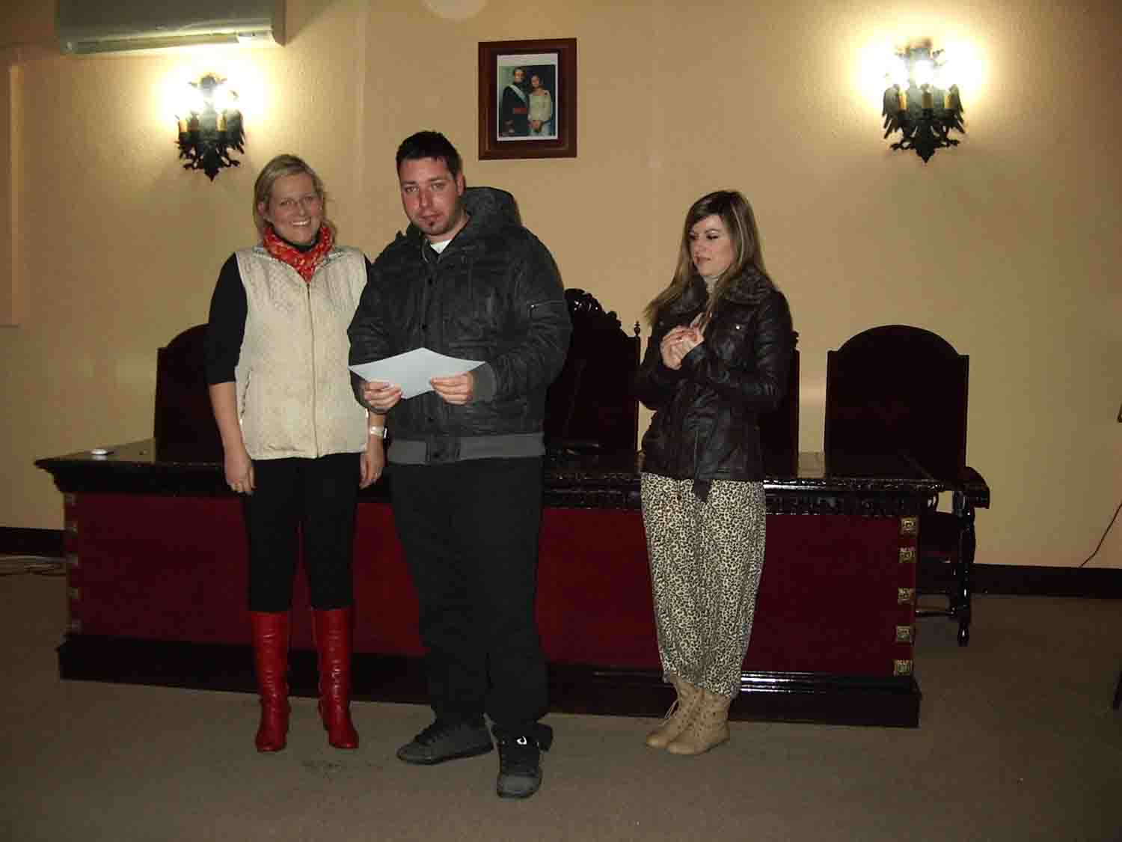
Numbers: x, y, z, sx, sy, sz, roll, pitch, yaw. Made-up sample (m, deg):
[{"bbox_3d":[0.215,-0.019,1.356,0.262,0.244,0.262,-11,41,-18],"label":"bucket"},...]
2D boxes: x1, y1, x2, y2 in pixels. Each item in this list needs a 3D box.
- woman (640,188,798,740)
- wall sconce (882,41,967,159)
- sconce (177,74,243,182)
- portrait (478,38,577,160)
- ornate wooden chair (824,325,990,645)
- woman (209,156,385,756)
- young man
[{"bbox_3d":[0.447,0.154,3.641,0.470,1.640,0.360,3,5,33],"label":"woman"},{"bbox_3d":[1.651,-1.445,5.610,0.360,0.535,0.200,1,4,10],"label":"wall sconce"},{"bbox_3d":[-1.761,-1.472,6.194,0.360,0.530,0.200,1,4,10],"label":"sconce"},{"bbox_3d":[-0.163,-1.563,5.994,0.484,0.565,0.030,1,4,10],"label":"portrait"},{"bbox_3d":[1.421,0.228,5.164,0.660,1.270,0.640,1,4,11],"label":"ornate wooden chair"},{"bbox_3d":[-0.788,0.099,3.630,0.510,1.735,0.320,-1,5,-14],"label":"woman"},{"bbox_3d":[-0.276,0.094,3.446,0.600,1.780,0.480,2,5,22],"label":"young man"}]

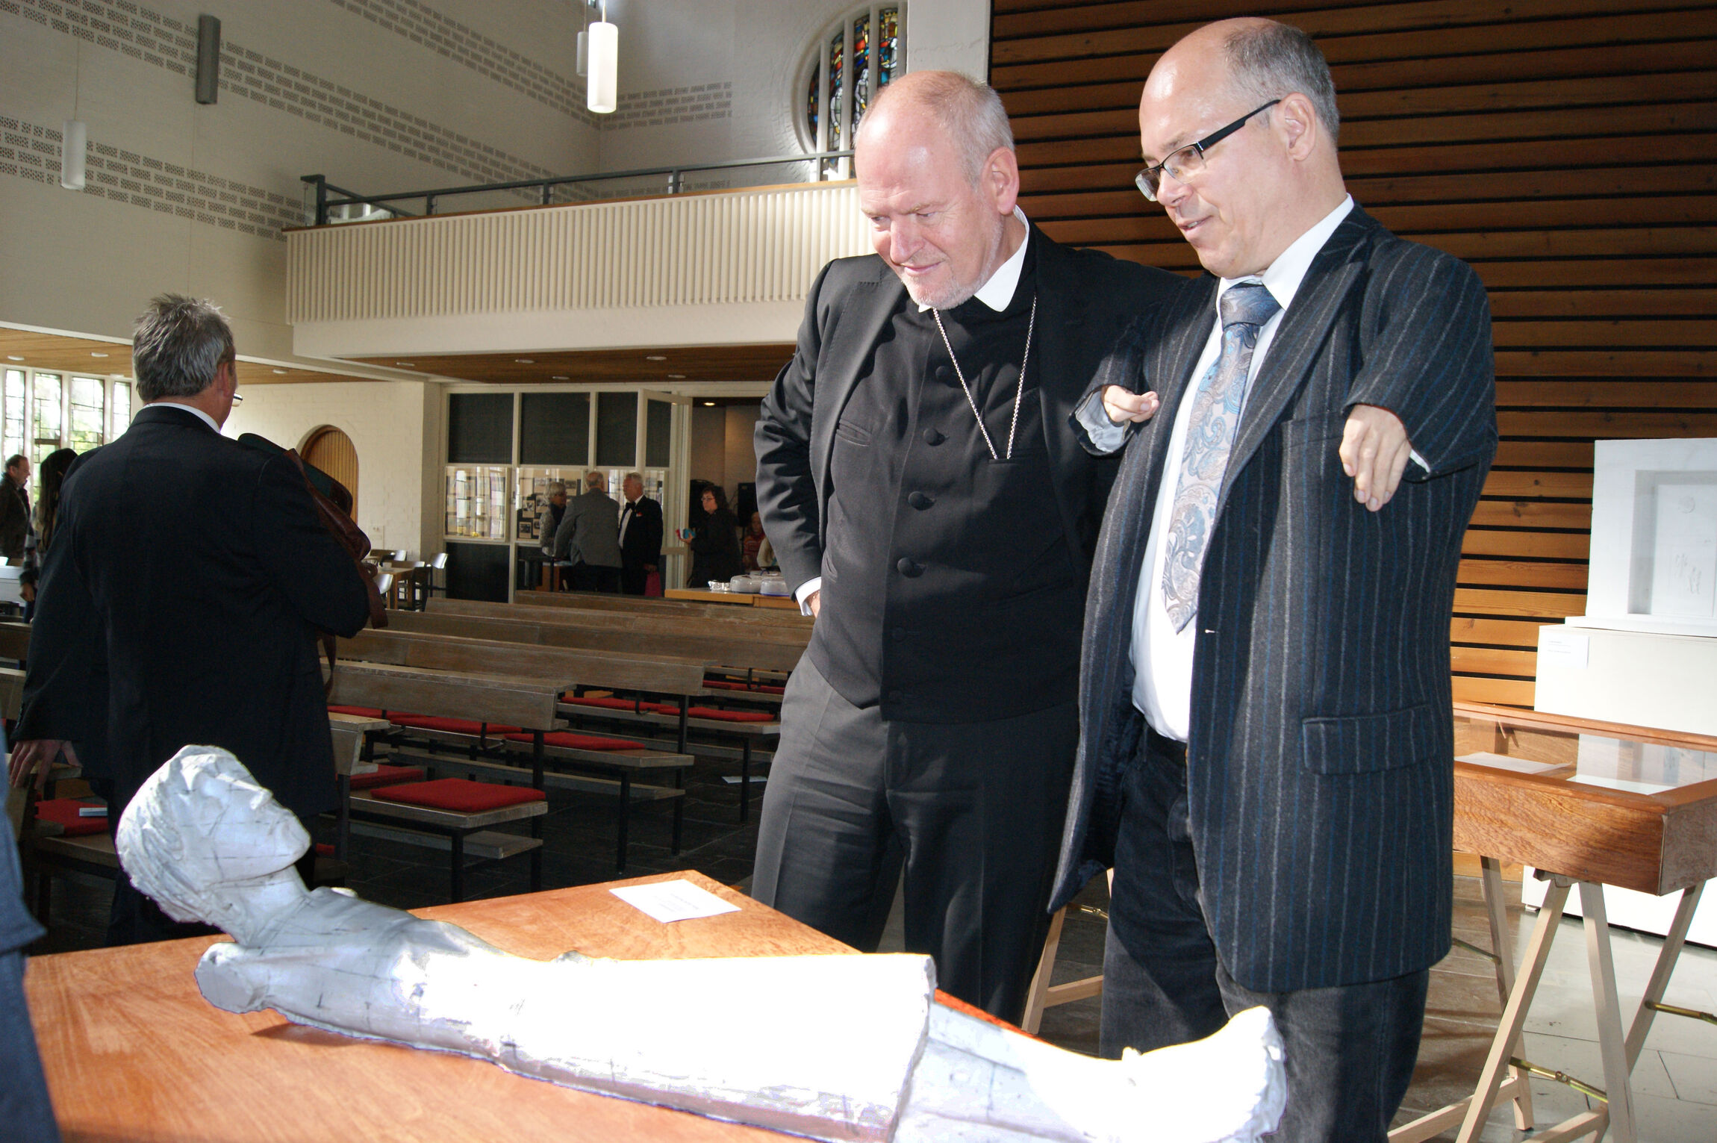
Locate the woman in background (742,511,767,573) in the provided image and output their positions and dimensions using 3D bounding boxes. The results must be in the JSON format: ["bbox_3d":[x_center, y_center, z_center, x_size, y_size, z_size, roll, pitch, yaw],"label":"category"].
[{"bbox_3d":[-1.076,0.072,13.533,0.460,1.399,0.400,2,3,0],"label":"woman in background"}]

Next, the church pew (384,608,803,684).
[{"bbox_3d":[-1.960,0.676,6.933,3.426,0.773,0.770,3,3,24],"label":"church pew"}]

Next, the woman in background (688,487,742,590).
[{"bbox_3d":[-1.254,0.061,11.339,0.420,1.620,0.470,0,3,-30],"label":"woman in background"}]

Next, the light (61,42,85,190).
[{"bbox_3d":[-5.117,-2.976,8.400,0.150,0.953,0.150,0,3,-31],"label":"light"}]

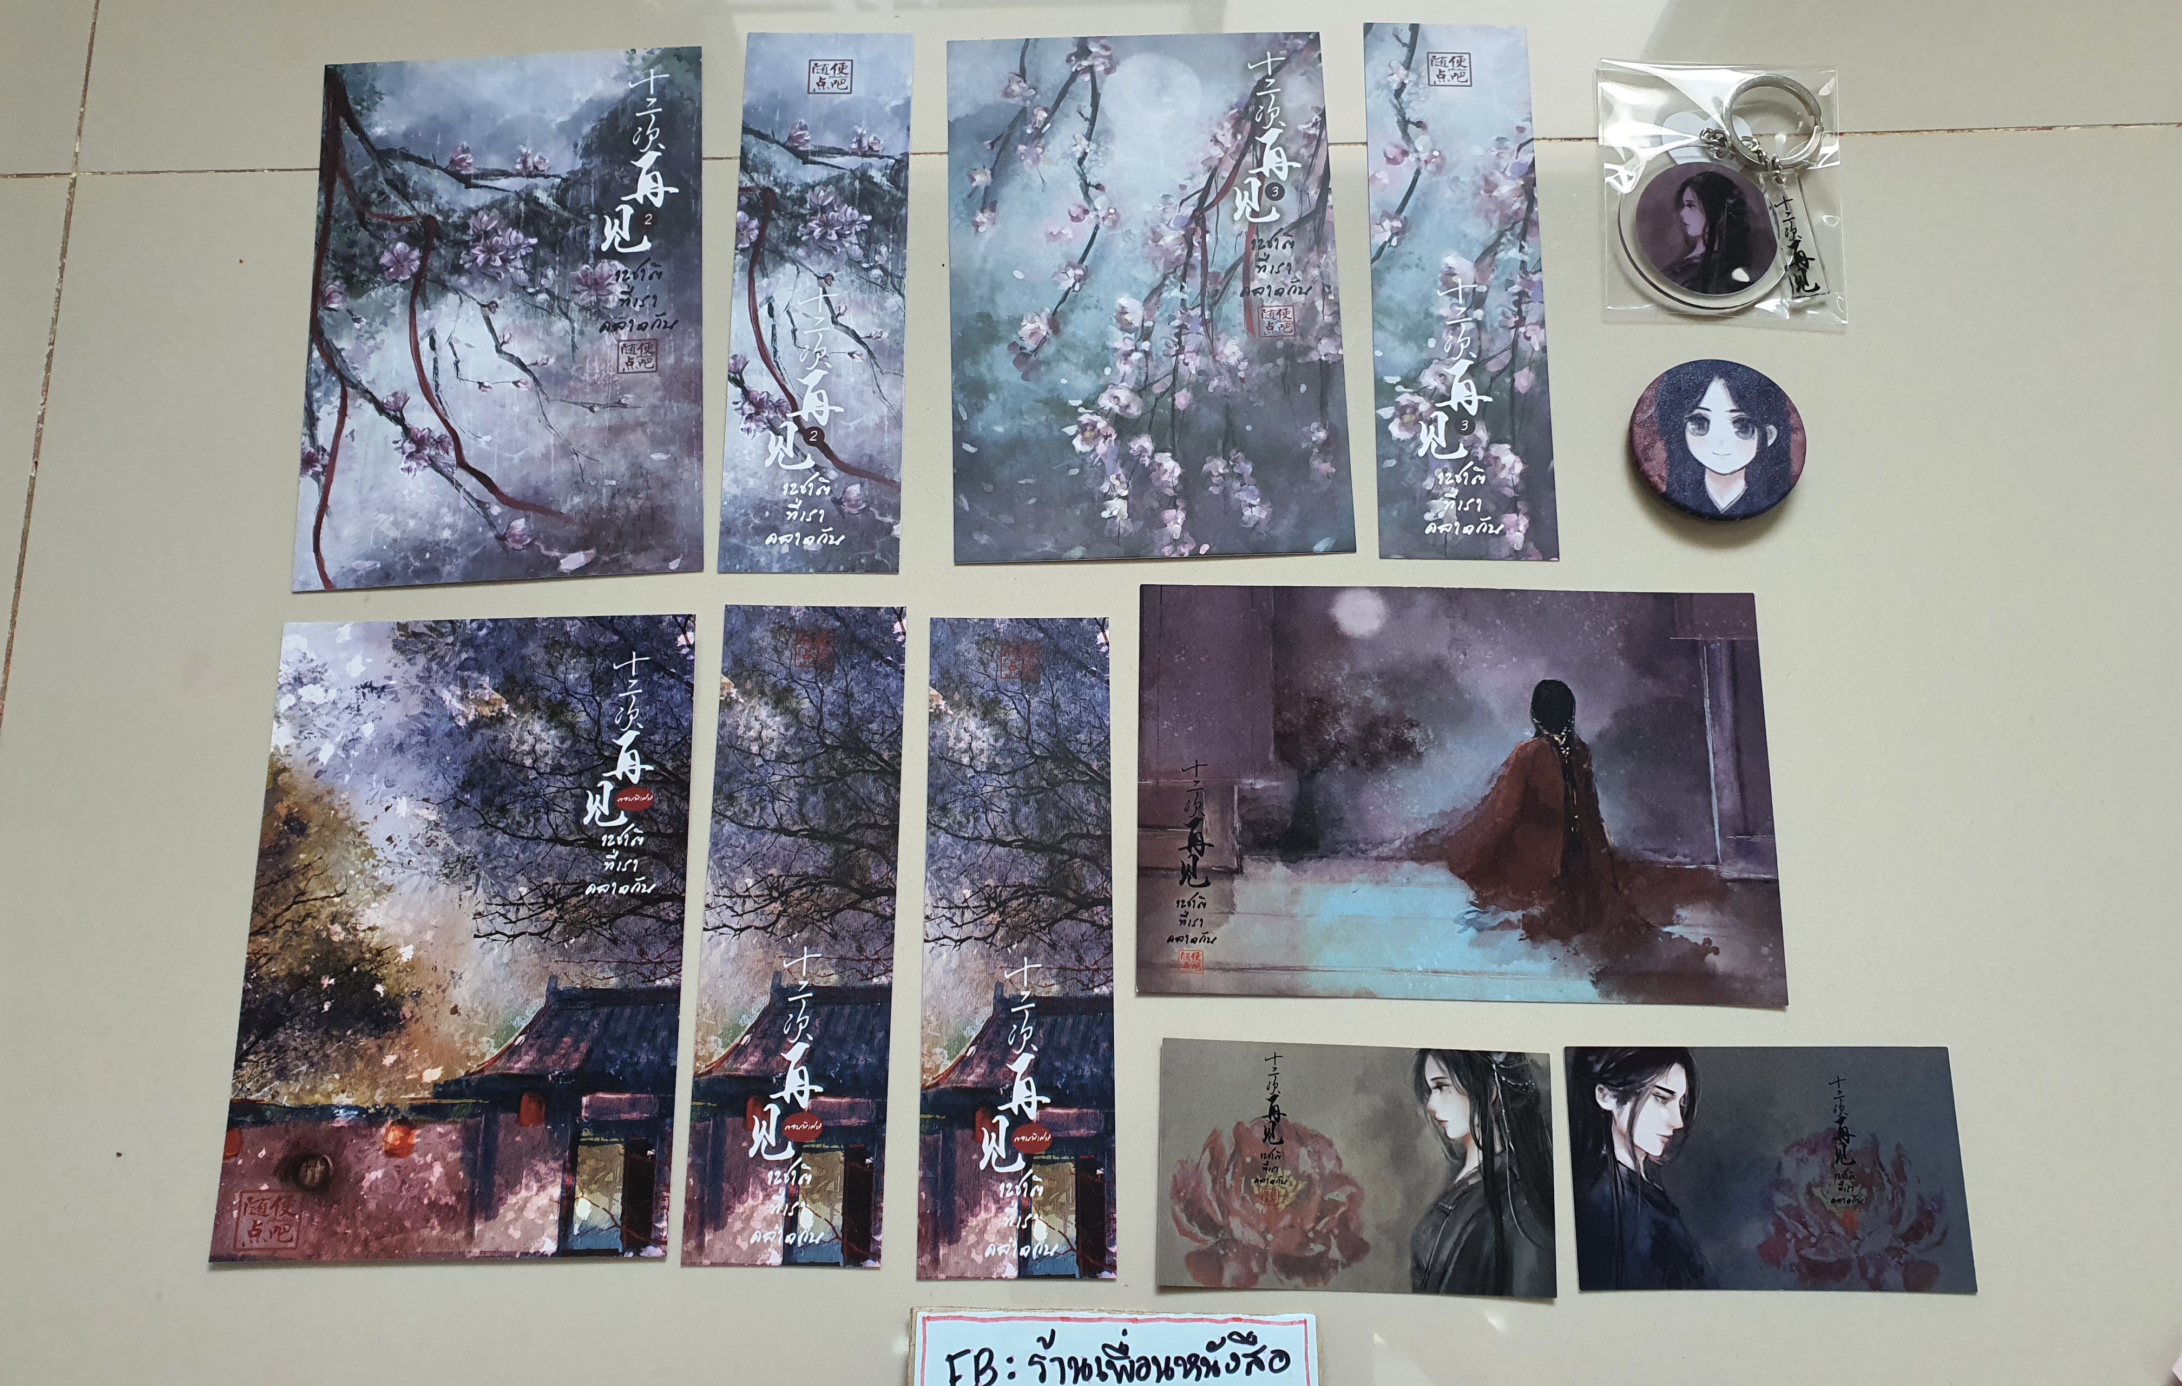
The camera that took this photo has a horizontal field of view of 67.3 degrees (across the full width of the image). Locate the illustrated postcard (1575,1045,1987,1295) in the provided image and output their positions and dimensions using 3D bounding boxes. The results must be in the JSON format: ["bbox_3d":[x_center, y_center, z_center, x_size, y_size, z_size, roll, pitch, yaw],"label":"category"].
[{"bbox_3d":[0.154,0.108,0.374,0.089,0.002,0.054,0,75,0],"label":"illustrated postcard"}]

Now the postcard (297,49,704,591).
[{"bbox_3d":[-0.152,-0.101,0.427,0.102,0.002,0.151,-3,75,-1],"label":"postcard"}]

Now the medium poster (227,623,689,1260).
[{"bbox_3d":[-0.147,0.054,0.386,0.102,0.002,0.151,-1,75,0],"label":"medium poster"}]

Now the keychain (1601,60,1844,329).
[{"bbox_3d":[0.167,-0.133,0.434,0.064,0.008,0.078,2,75,0],"label":"keychain"}]

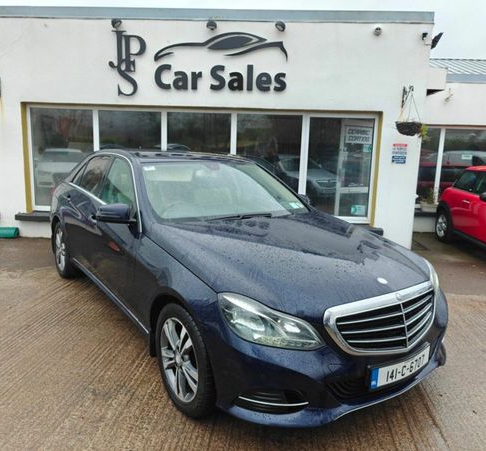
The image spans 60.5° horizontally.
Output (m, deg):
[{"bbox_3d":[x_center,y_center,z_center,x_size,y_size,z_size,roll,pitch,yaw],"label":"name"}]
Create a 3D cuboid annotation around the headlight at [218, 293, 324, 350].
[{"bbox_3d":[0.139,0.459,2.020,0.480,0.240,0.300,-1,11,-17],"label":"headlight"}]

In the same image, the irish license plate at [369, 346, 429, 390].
[{"bbox_3d":[0.846,0.740,2.211,0.520,0.115,0.020,-5,12,-35],"label":"irish license plate"}]

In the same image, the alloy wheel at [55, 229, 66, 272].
[{"bbox_3d":[-1.980,0.266,4.715,0.200,0.470,0.470,-5,12,-35],"label":"alloy wheel"}]

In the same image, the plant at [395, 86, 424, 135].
[{"bbox_3d":[2.409,-1.664,6.024,0.390,0.730,0.380,2,10,3],"label":"plant"}]

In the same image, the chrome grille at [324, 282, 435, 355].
[{"bbox_3d":[0.812,0.503,2.230,0.870,0.290,0.180,-5,12,-35],"label":"chrome grille"}]

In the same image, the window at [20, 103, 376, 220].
[{"bbox_3d":[-0.720,-0.985,6.820,5.639,1.757,0.100,2,10,3],"label":"window"}]

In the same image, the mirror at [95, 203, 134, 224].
[{"bbox_3d":[-0.917,-0.085,3.007,0.250,0.155,0.170,-5,12,-35],"label":"mirror"}]

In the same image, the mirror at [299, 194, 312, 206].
[{"bbox_3d":[0.576,-0.225,4.067,0.250,0.160,0.170,-5,12,-35],"label":"mirror"}]

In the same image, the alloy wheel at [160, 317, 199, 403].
[{"bbox_3d":[-0.298,0.742,2.379,0.200,0.470,0.470,-5,12,-35],"label":"alloy wheel"}]

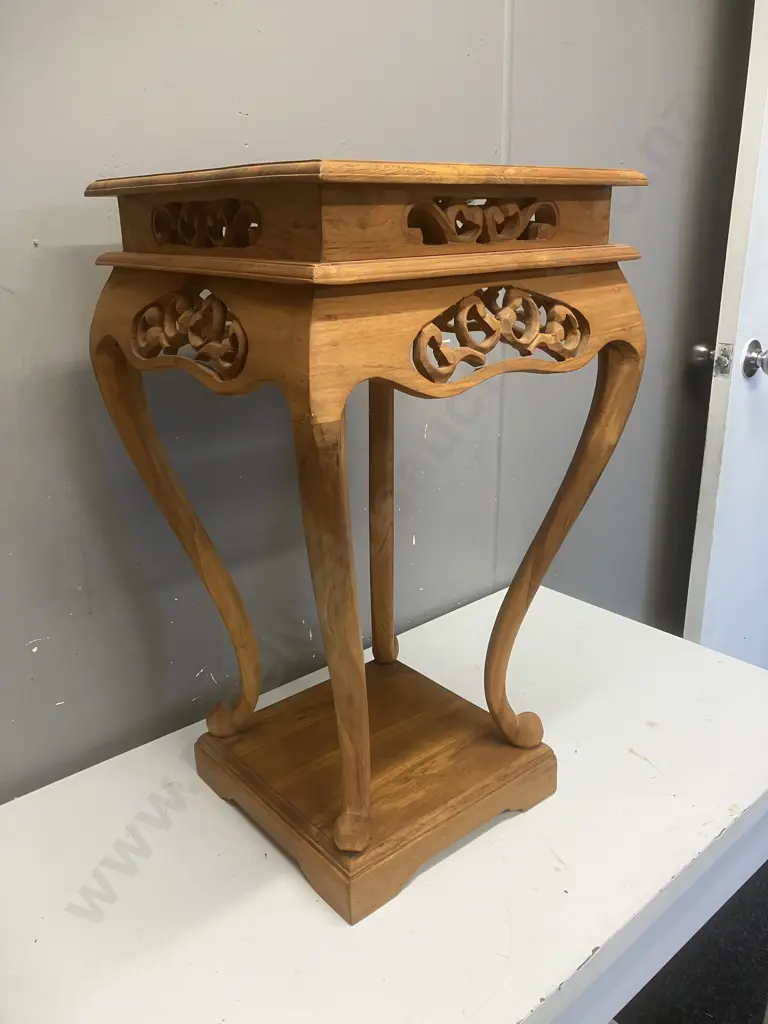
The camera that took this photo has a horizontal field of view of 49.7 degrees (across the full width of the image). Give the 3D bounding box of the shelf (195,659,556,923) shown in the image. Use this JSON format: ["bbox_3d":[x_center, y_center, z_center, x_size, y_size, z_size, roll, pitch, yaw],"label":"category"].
[{"bbox_3d":[-0.012,0.278,0.925,0.285,0.058,0.287,-16,25,-37],"label":"shelf"}]

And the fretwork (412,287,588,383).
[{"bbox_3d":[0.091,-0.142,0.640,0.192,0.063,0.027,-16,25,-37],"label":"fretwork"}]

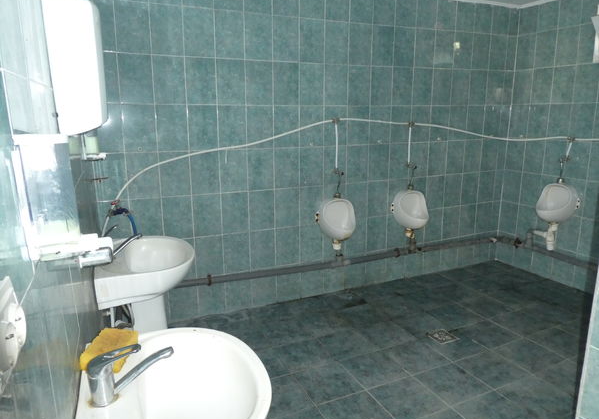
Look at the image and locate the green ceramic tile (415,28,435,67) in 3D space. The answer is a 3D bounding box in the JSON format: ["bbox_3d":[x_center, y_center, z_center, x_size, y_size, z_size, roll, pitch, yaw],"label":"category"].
[{"bbox_3d":[1.011,-1.295,3.348,0.200,0.300,0.010,-6,13,-22],"label":"green ceramic tile"}]

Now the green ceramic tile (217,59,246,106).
[{"bbox_3d":[-0.460,-0.856,2.797,0.198,0.297,0.010,-6,14,-22],"label":"green ceramic tile"}]

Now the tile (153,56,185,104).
[{"bbox_3d":[-0.832,-0.824,2.664,0.200,0.300,0.010,-6,13,-22],"label":"tile"}]

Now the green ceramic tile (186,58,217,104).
[{"bbox_3d":[-0.648,-0.842,2.743,0.200,0.300,0.010,-6,14,-23],"label":"green ceramic tile"}]

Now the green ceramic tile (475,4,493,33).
[{"bbox_3d":[1.554,-1.605,3.502,0.198,0.235,0.010,-6,14,-23],"label":"green ceramic tile"}]

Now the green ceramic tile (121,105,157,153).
[{"bbox_3d":[-1.014,-0.513,2.651,0.200,0.300,0.010,-6,13,-22],"label":"green ceramic tile"}]

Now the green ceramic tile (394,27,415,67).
[{"bbox_3d":[0.822,-1.269,3.253,0.198,0.295,0.010,-6,14,-23],"label":"green ceramic tile"}]

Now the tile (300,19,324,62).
[{"bbox_3d":[0.091,-1.207,2.981,0.200,0.300,0.010,-6,13,-22],"label":"tile"}]

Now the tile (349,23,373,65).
[{"bbox_3d":[0.458,-1.239,3.112,0.198,0.297,0.010,-6,14,-22],"label":"tile"}]

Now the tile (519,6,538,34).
[{"bbox_3d":[1.986,-1.627,3.578,0.010,0.235,0.185,-5,13,-20],"label":"tile"}]

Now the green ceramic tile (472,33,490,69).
[{"bbox_3d":[1.573,-1.352,3.589,0.200,0.300,0.010,-6,13,-22],"label":"green ceramic tile"}]

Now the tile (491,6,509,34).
[{"bbox_3d":[1.738,-1.625,3.579,0.198,0.235,0.010,-6,14,-23],"label":"tile"}]

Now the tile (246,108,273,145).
[{"bbox_3d":[-0.275,-0.582,2.948,0.200,0.300,0.010,-6,13,-22],"label":"tile"}]

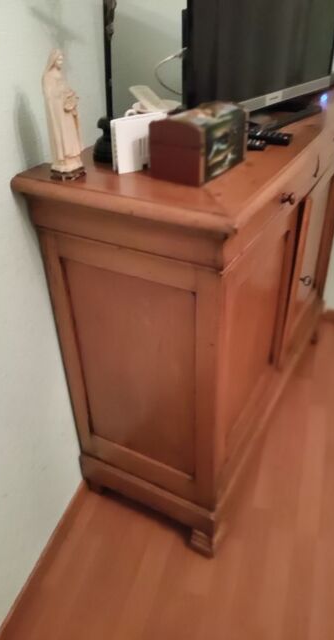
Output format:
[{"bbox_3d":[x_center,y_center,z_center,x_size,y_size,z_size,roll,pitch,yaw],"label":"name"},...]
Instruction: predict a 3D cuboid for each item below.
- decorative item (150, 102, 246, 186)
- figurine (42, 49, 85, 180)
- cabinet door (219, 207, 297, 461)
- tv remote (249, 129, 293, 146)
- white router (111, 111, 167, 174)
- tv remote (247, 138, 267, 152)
[{"bbox_3d":[0.064,-0.353,0.912,0.114,0.108,0.179,21,41,29],"label":"decorative item"},{"bbox_3d":[-0.195,-0.379,0.866,0.046,0.218,0.057,19,40,27],"label":"figurine"},{"bbox_3d":[0.232,0.039,1.202,0.023,0.572,0.469,17,39,25],"label":"cabinet door"},{"bbox_3d":[0.213,-0.449,1.119,0.180,0.021,0.046,23,42,31],"label":"tv remote"},{"bbox_3d":[-0.053,-0.358,0.936,0.118,0.099,0.024,-21,38,-27],"label":"white router"},{"bbox_3d":[0.142,-0.409,1.065,0.165,0.021,0.044,7,36,12],"label":"tv remote"}]

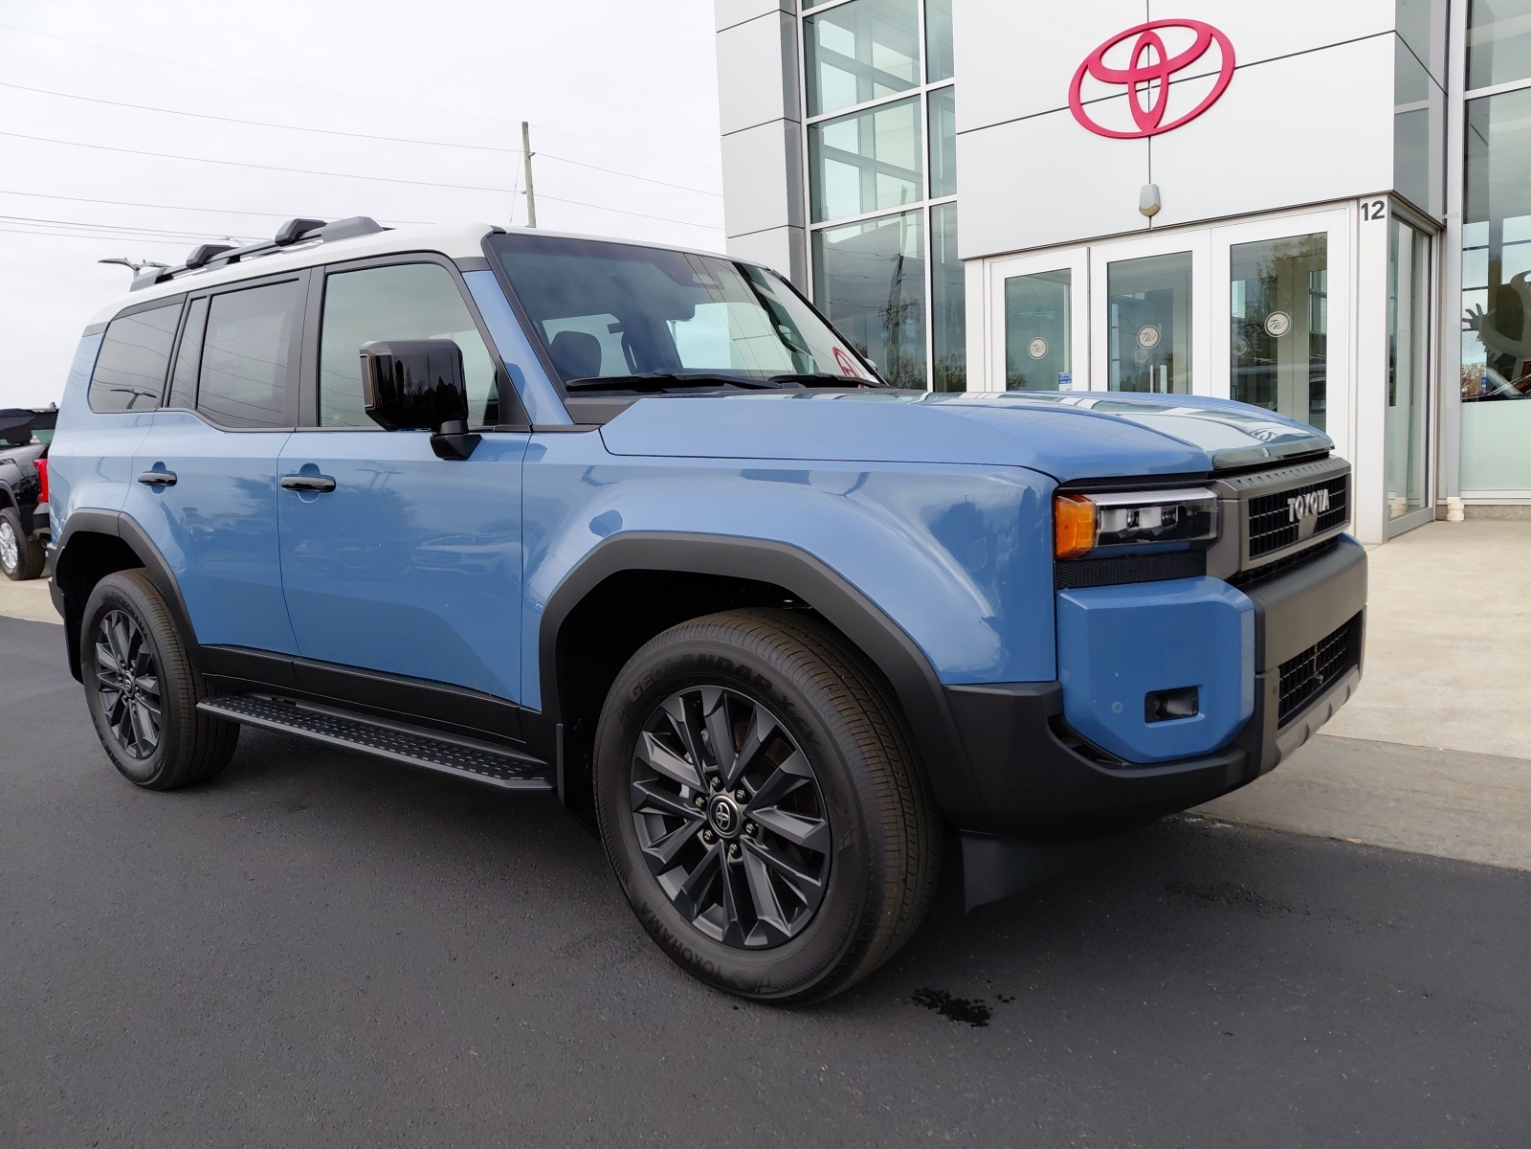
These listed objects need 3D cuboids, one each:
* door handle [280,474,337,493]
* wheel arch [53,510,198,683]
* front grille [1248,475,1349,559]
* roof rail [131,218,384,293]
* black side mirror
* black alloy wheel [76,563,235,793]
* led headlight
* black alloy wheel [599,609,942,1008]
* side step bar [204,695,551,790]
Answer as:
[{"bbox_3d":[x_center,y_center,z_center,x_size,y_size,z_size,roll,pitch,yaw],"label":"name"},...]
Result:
[{"bbox_3d":[-1.326,-0.265,3.207,0.255,0.045,0.050,4,8,37],"label":"door handle"},{"bbox_3d":[-2.268,0.036,3.953,1.160,0.560,0.100,4,8,37],"label":"wheel arch"},{"bbox_3d":[1.174,-0.136,2.450,0.060,0.135,0.950,4,8,37],"label":"front grille"},{"bbox_3d":[-1.844,-1.110,3.883,1.720,0.082,0.060,4,8,37],"label":"roof rail"},{"bbox_3d":[-0.827,-0.416,2.654,0.195,0.262,0.260,4,8,37],"label":"black side mirror"},{"bbox_3d":[-2.268,0.381,4.138,0.820,0.815,0.265,3,7,38],"label":"black alloy wheel"},{"bbox_3d":[0.658,-0.090,1.935,0.150,0.108,0.400,4,8,37],"label":"led headlight"},{"bbox_3d":[-0.017,0.489,2.398,0.820,0.815,0.265,3,8,39],"label":"black alloy wheel"},{"bbox_3d":[-1.165,0.478,3.234,1.690,0.060,0.200,4,8,37],"label":"side step bar"}]

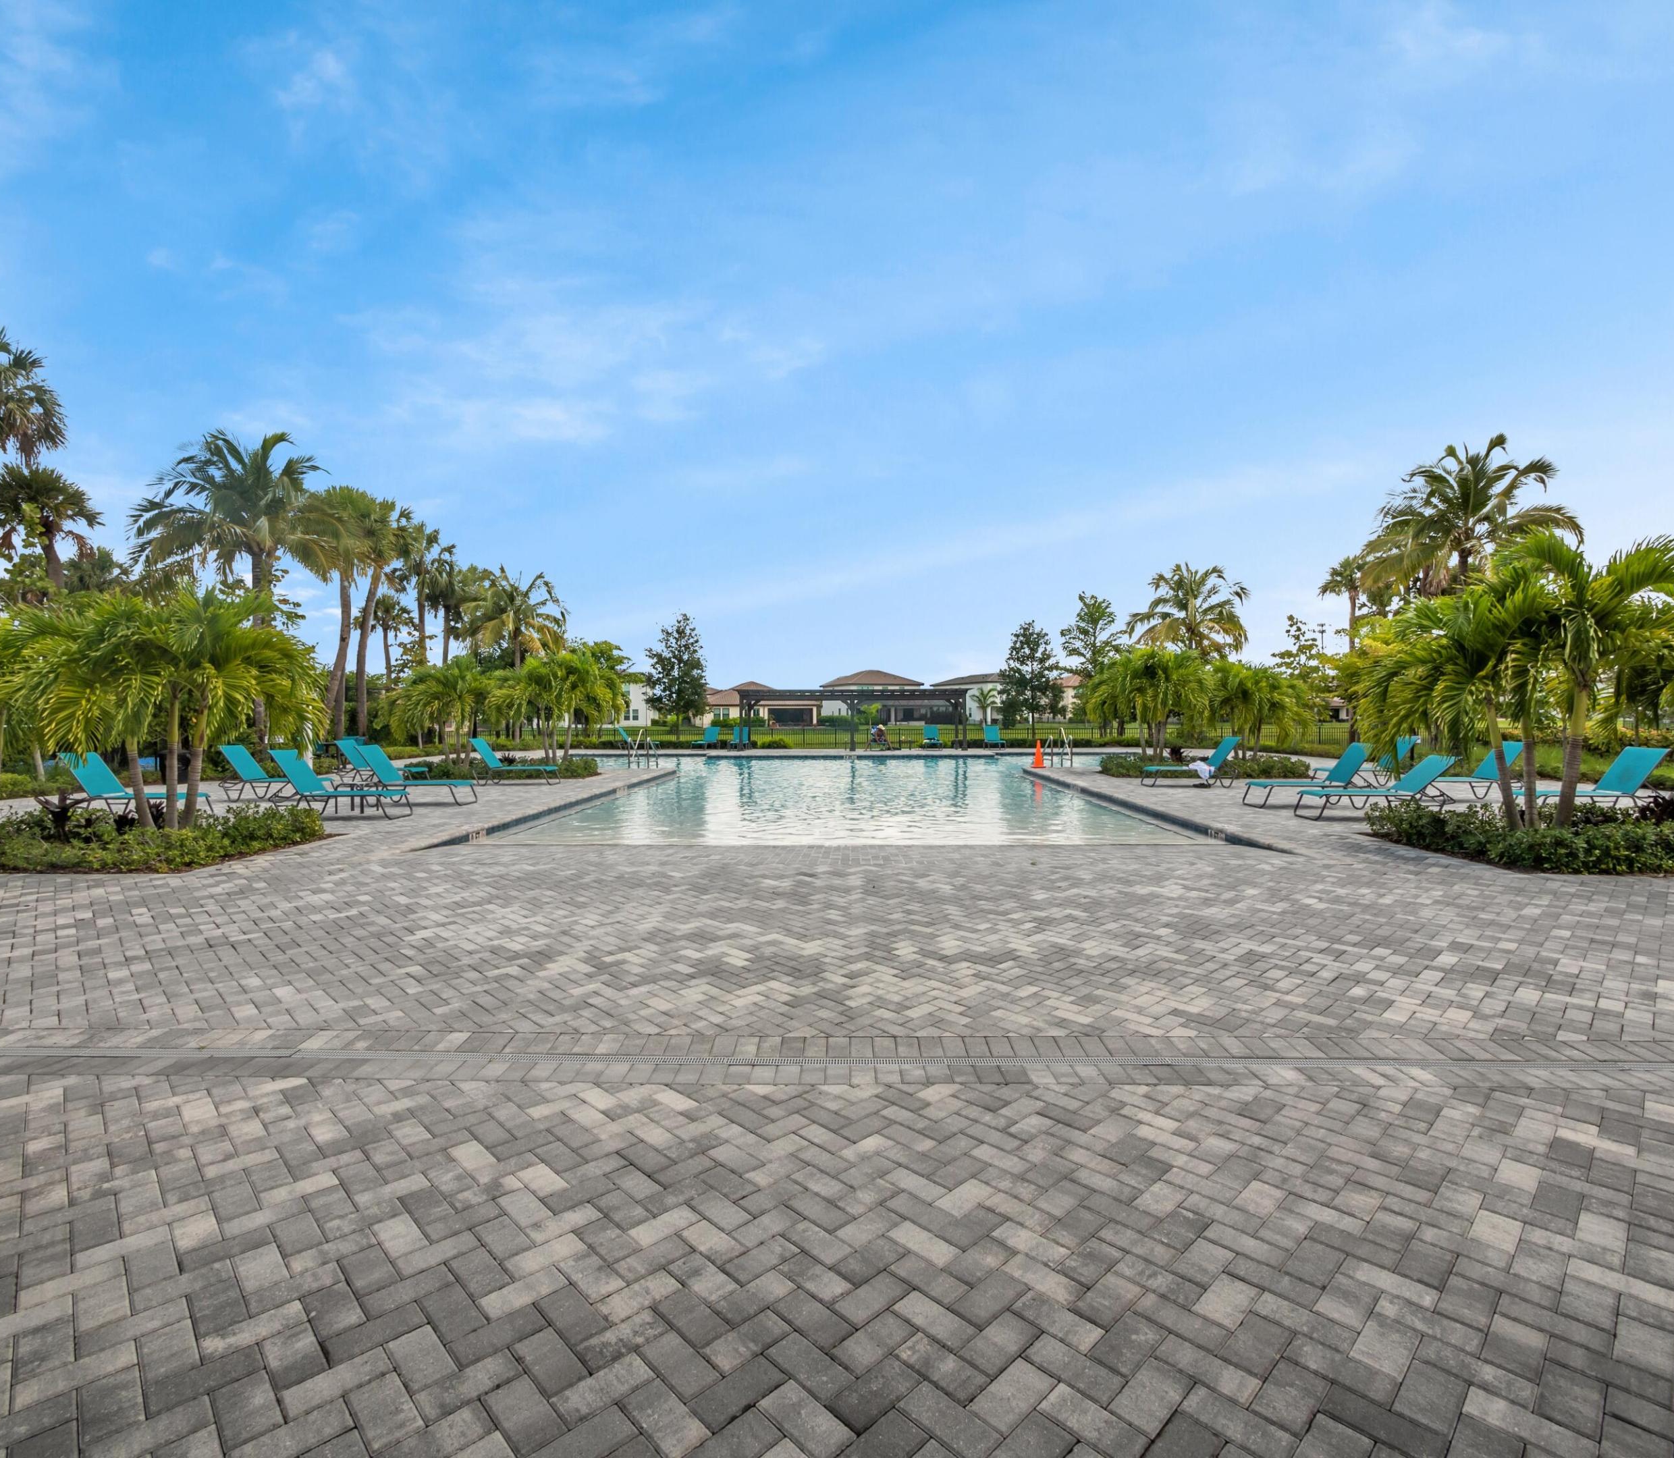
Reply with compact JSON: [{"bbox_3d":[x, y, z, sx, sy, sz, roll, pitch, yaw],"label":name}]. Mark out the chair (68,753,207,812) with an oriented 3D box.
[{"bbox_3d":[-9.660,0.778,10.844,1.801,0.912,0.600,0,1,4],"label":"chair"}]

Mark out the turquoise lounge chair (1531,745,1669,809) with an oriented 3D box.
[{"bbox_3d":[10.677,0.760,11.191,1.771,0.936,0.600,0,1,-2],"label":"turquoise lounge chair"}]

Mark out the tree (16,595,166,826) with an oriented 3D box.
[{"bbox_3d":[-8.797,-0.155,9.377,1.750,2.940,1.750,0,1,0],"label":"tree"}]

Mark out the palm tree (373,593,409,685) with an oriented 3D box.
[{"bbox_3d":[-26.123,-3.645,45.932,2.100,8.791,2.100,0,1,0],"label":"palm tree"}]

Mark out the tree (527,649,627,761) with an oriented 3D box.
[{"bbox_3d":[-6.731,-0.470,20.175,2.350,3.236,2.350,0,1,0],"label":"tree"}]

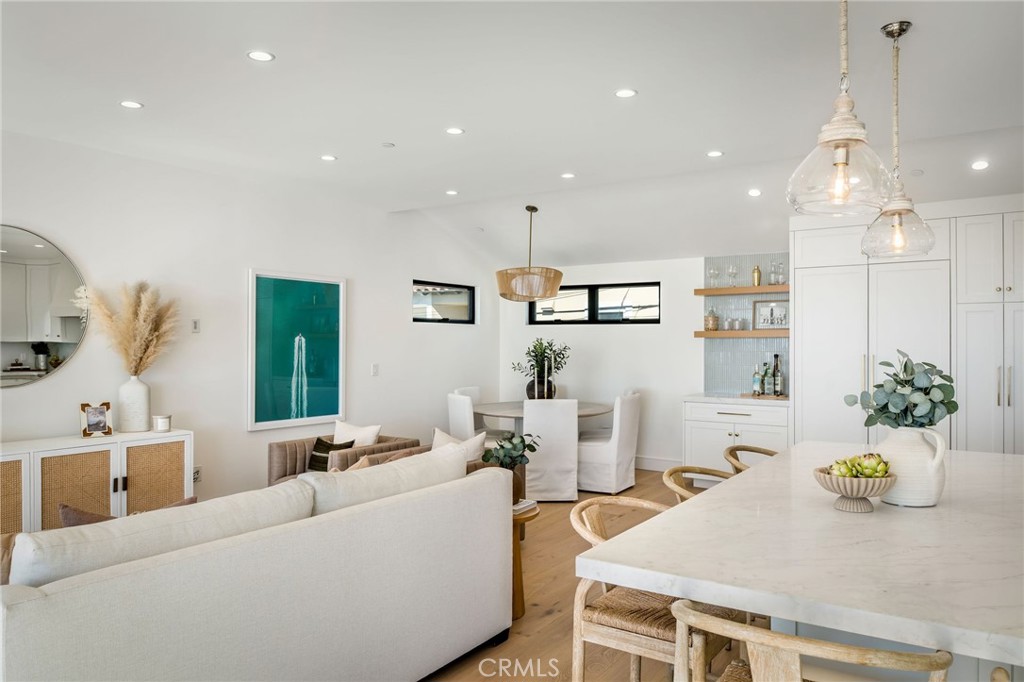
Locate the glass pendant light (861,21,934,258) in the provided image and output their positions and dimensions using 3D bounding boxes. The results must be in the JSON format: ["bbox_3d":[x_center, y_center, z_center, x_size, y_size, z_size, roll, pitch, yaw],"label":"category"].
[{"bbox_3d":[1.643,-0.851,2.907,0.275,0.980,0.275,0,0,34],"label":"glass pendant light"}]

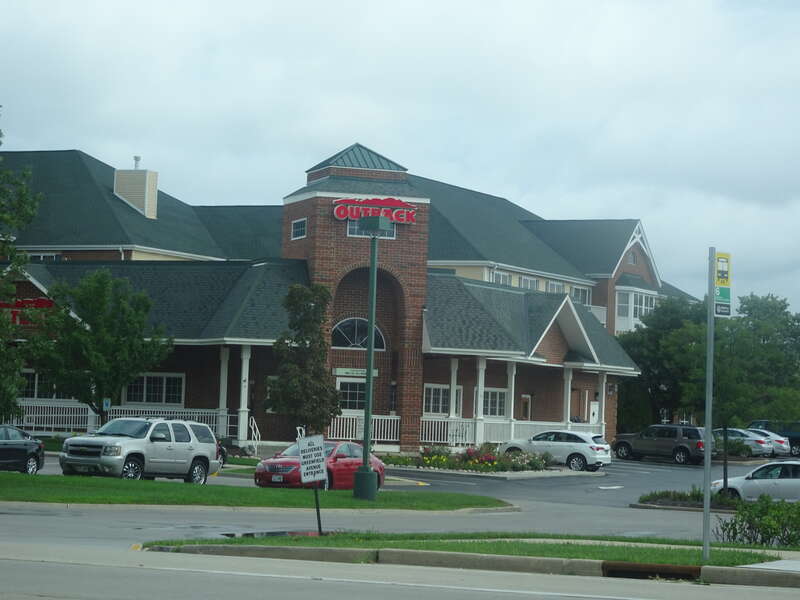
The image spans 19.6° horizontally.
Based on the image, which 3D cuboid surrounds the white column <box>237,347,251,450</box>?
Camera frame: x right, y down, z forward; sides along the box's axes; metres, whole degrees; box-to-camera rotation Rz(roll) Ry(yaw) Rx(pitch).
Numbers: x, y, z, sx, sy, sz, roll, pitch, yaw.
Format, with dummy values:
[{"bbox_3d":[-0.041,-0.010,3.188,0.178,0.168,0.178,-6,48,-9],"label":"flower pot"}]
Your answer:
[{"bbox_3d":[-5.779,3.498,86.000,0.330,3.620,0.330,3,-3,-20],"label":"white column"}]

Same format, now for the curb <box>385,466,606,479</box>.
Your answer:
[{"bbox_3d":[3.307,6.603,88.674,6.700,0.200,10.450,0,-4,27],"label":"curb"}]

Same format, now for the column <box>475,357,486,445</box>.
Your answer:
[{"bbox_3d":[3.360,4.239,96.397,0.320,3.600,0.320,3,-3,-19],"label":"column"}]

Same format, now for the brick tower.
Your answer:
[{"bbox_3d":[-2.020,-0.141,98.326,5.150,13.090,5.150,3,-3,-18],"label":"brick tower"}]

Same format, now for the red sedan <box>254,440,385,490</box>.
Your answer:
[{"bbox_3d":[-2.160,4.590,63.686,1.830,1.470,4.820,0,-4,28],"label":"red sedan"}]

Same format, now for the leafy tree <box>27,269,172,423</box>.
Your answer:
[{"bbox_3d":[-10.821,2.096,83.500,5.200,6.400,5.000,2,-3,0],"label":"leafy tree"}]

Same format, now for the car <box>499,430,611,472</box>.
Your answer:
[{"bbox_3d":[6.405,6.220,95.200,4.720,1.670,1.900,1,-3,22],"label":"car"}]

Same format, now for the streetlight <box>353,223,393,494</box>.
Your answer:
[{"bbox_3d":[-0.764,1.505,60.500,0.620,7.500,0.620,0,-4,33],"label":"streetlight"}]

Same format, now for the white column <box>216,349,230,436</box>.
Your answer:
[{"bbox_3d":[-6.728,3.557,88.300,0.320,3.560,0.320,1,-3,24],"label":"white column"}]

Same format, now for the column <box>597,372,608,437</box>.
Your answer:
[{"bbox_3d":[9.877,5.378,113.000,0.320,3.560,0.320,1,-3,22],"label":"column"}]

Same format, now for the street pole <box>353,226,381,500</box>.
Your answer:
[{"bbox_3d":[-0.750,1.583,58.699,0.600,6.950,0.600,2,-3,0],"label":"street pole"}]

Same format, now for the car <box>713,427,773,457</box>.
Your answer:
[{"bbox_3d":[16.358,7.212,116.519,4.820,1.470,1.840,0,-4,28],"label":"car"}]

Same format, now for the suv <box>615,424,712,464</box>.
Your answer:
[{"bbox_3d":[12.646,6.923,110.500,4.800,1.820,1.850,1,-3,22],"label":"suv"}]

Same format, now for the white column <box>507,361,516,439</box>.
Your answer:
[{"bbox_3d":[4.728,4.410,98.000,0.320,3.560,0.320,1,-3,22],"label":"white column"}]

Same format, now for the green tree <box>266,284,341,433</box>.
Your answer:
[{"bbox_3d":[-3.777,2.692,89.311,2.850,6.600,2.850,2,-3,0],"label":"green tree"}]

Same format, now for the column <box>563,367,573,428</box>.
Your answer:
[{"bbox_3d":[7.578,4.863,104.897,0.300,3.600,0.300,0,-4,27],"label":"column"}]

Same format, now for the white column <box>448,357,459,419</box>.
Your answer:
[{"bbox_3d":[2.126,4.098,91.500,0.320,3.560,0.320,3,-3,-20],"label":"white column"}]

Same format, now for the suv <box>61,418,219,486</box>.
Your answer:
[{"bbox_3d":[-7.142,4.183,63.641,2.030,1.930,5.130,0,-4,30],"label":"suv"}]

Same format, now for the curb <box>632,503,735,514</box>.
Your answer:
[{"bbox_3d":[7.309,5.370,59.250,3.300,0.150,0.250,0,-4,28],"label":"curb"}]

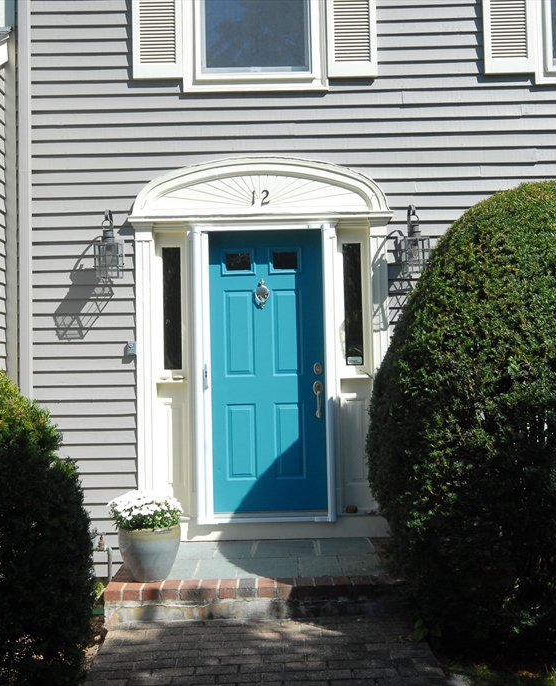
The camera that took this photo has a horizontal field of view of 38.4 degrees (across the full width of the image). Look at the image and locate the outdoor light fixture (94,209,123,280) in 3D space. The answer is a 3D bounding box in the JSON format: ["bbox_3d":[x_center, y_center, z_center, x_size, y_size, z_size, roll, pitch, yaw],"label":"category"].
[{"bbox_3d":[-1.175,-0.687,5.572,0.171,0.489,0.220,-1,-3,1],"label":"outdoor light fixture"}]

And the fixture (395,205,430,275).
[{"bbox_3d":[0.959,-0.720,5.553,0.171,0.488,0.220,-1,-3,1],"label":"fixture"}]

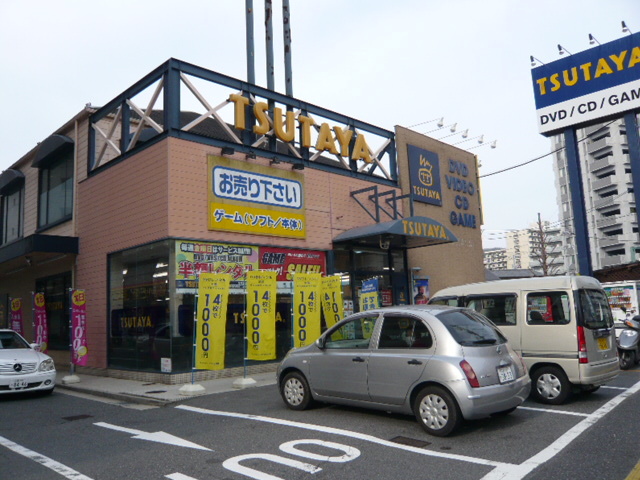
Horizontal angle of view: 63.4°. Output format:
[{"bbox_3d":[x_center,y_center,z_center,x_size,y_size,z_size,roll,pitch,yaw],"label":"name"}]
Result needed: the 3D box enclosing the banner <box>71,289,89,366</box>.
[{"bbox_3d":[-5.890,2.116,12.690,0.600,1.800,0.050,-7,-9,28],"label":"banner"}]

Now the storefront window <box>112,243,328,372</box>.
[{"bbox_3d":[-2.507,1.689,13.414,4.750,2.800,3.050,5,-11,-45],"label":"storefront window"}]

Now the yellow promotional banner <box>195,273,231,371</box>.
[{"bbox_3d":[-2.050,1.535,9.967,0.600,1.800,0.050,1,-8,-25],"label":"yellow promotional banner"}]

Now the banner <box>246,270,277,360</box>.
[{"bbox_3d":[-1.231,1.550,10.833,0.600,1.800,0.050,1,-8,-25],"label":"banner"}]

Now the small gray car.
[{"bbox_3d":[0.983,1.711,7.504,1.660,1.525,3.700,5,-10,-44],"label":"small gray car"}]

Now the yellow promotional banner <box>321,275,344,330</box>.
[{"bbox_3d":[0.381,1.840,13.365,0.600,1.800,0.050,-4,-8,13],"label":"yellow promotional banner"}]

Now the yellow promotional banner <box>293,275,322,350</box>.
[{"bbox_3d":[-0.288,1.649,11.837,0.600,1.800,0.050,1,-8,-25],"label":"yellow promotional banner"}]

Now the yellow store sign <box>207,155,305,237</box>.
[{"bbox_3d":[-1.427,-1.002,12.768,3.000,1.780,0.120,5,-11,-45],"label":"yellow store sign"}]

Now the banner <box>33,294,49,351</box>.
[{"bbox_3d":[-7.428,2.316,13.809,0.600,1.800,0.050,-7,-9,28],"label":"banner"}]

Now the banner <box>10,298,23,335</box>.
[{"bbox_3d":[-8.744,2.546,14.930,0.600,1.800,0.050,-7,-9,28],"label":"banner"}]

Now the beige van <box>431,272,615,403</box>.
[{"bbox_3d":[2.907,1.630,8.734,1.475,1.850,3.400,5,-10,-44],"label":"beige van"}]

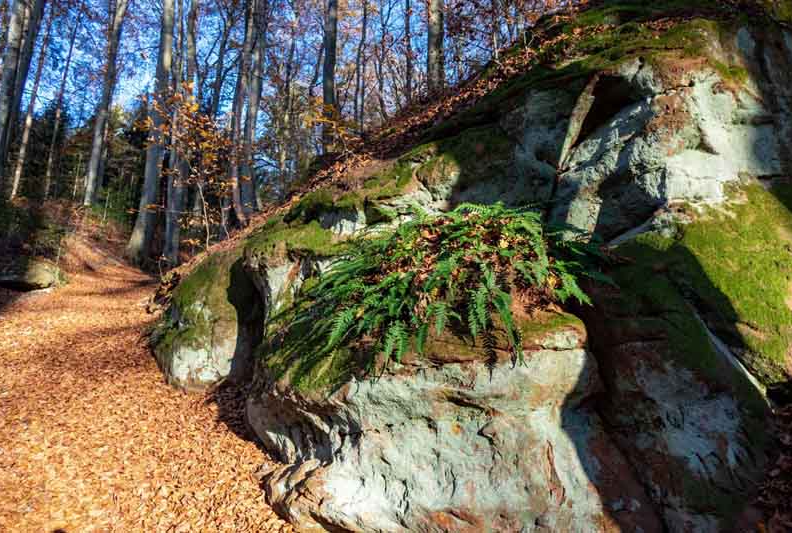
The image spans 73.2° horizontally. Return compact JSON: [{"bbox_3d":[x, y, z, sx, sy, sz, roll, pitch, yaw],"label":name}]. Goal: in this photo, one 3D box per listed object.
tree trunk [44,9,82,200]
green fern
[{"bbox_3d":[-13.458,-6.770,21.620,0.200,8.757,0.200,-1,-15,0],"label":"tree trunk"},{"bbox_3d":[0.250,0.170,3.450,1.950,0.920,1.050,0,-15,0],"label":"green fern"}]

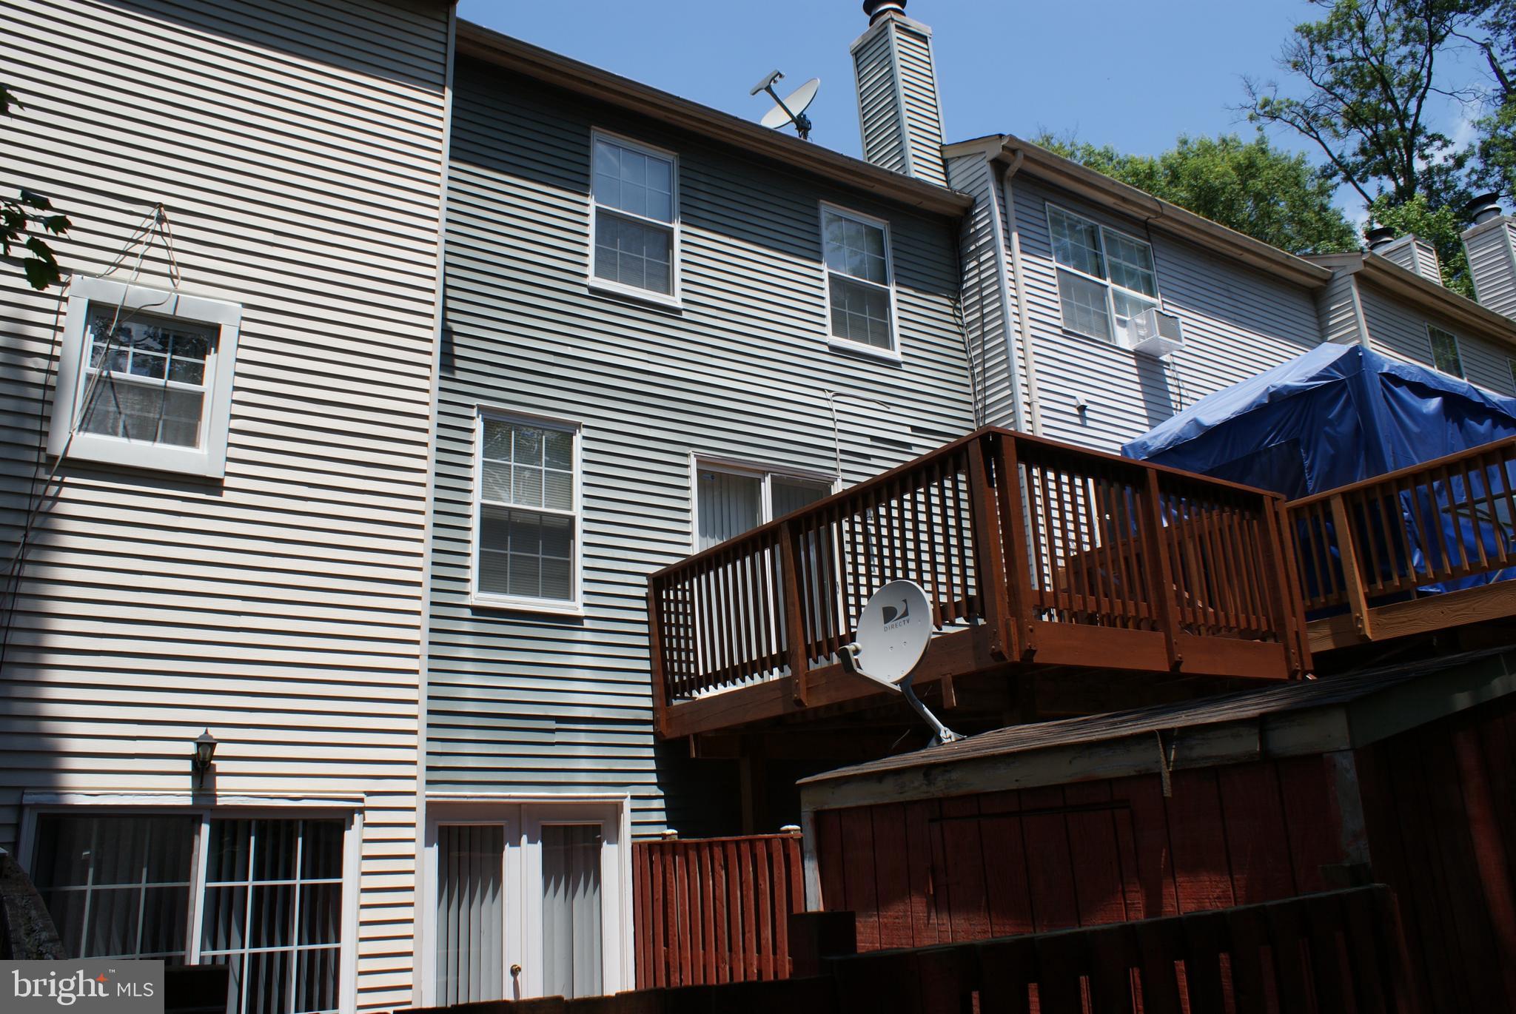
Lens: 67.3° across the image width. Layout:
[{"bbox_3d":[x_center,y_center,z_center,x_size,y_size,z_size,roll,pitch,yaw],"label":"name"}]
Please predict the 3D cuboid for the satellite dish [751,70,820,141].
[{"bbox_3d":[0.292,-4.184,11.936,0.790,0.700,0.620,-19,-23,41],"label":"satellite dish"}]

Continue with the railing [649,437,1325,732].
[{"bbox_3d":[1.459,0.852,8.409,2.962,1.282,3.797,8,-20,-32],"label":"railing"}]

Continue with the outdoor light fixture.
[{"bbox_3d":[-3.181,1.438,6.546,0.140,0.350,0.190,8,-20,-32],"label":"outdoor light fixture"}]

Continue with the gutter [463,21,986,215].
[{"bbox_3d":[-0.112,-3.666,11.108,5.907,0.168,0.178,8,-20,-32],"label":"gutter"}]

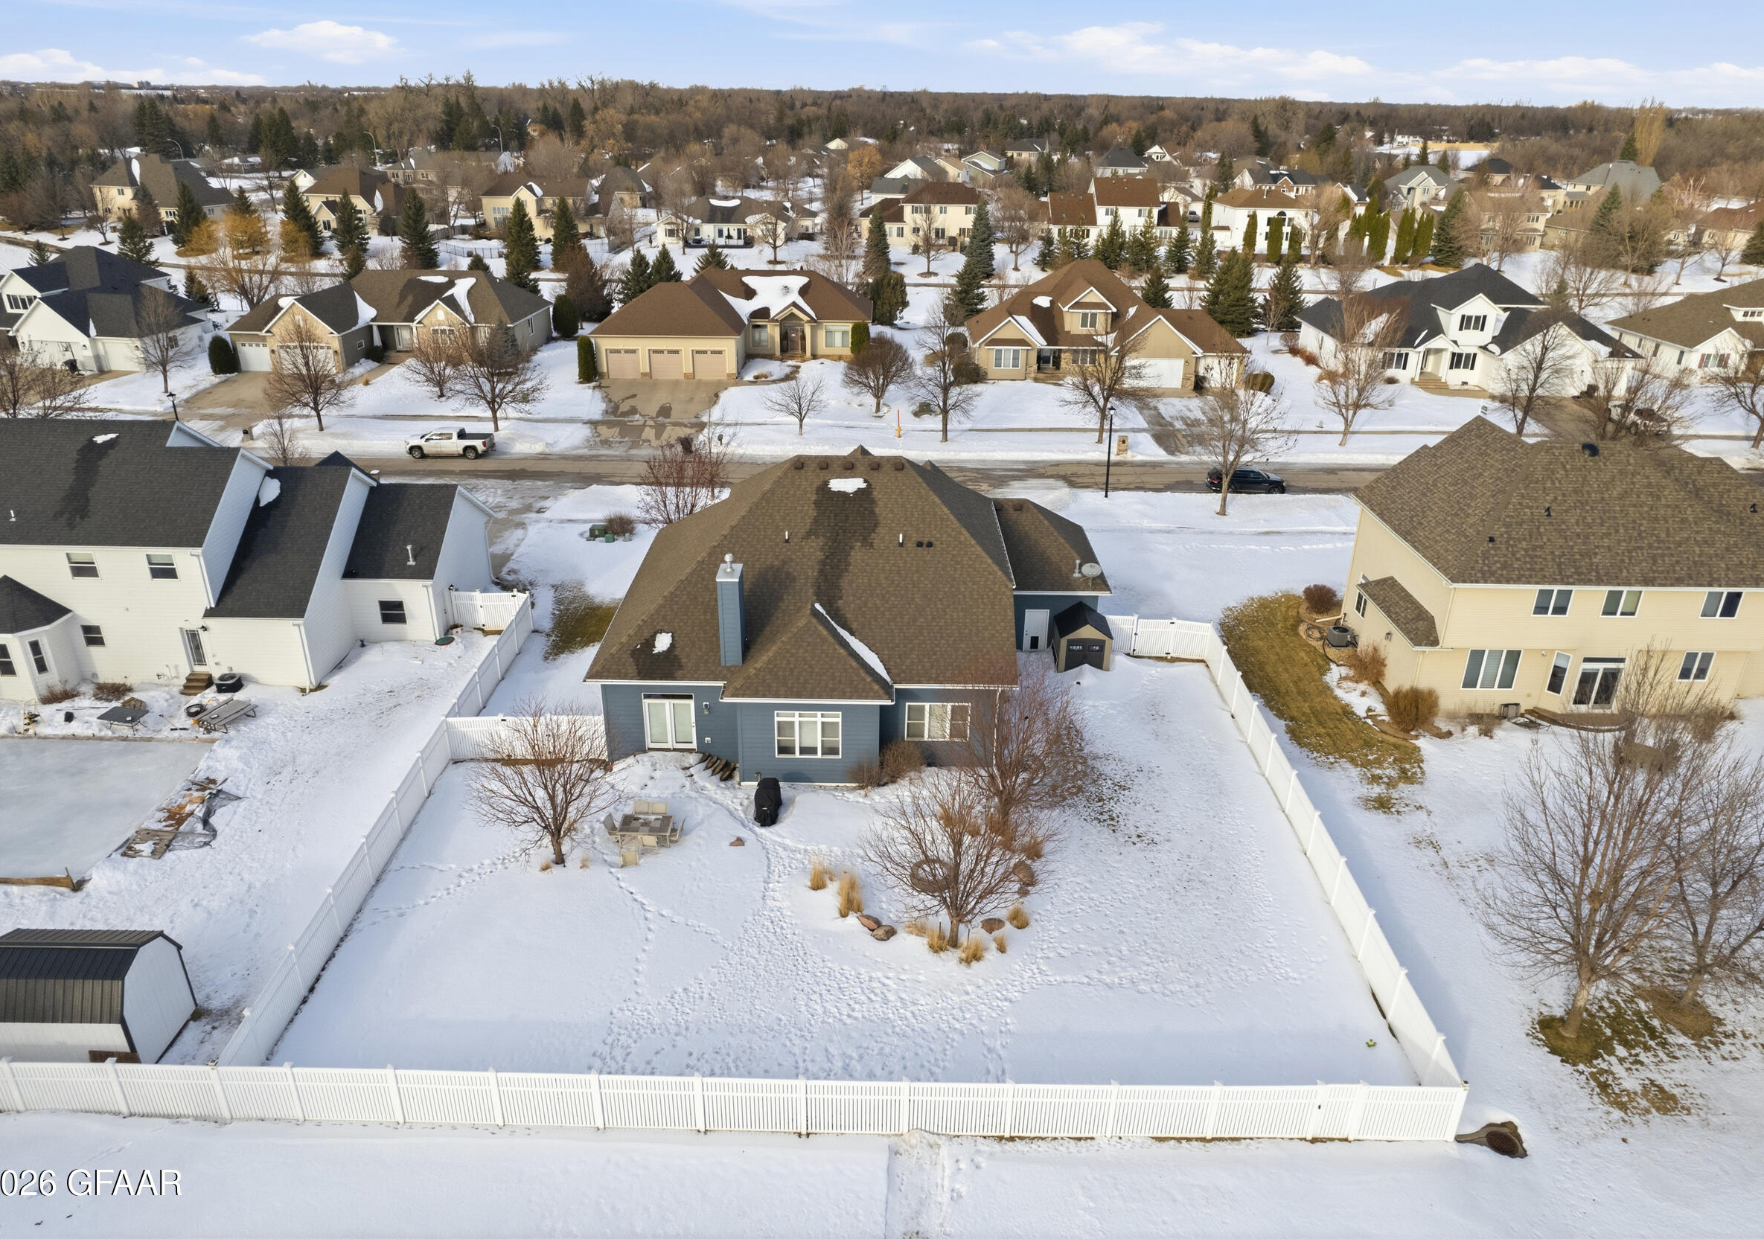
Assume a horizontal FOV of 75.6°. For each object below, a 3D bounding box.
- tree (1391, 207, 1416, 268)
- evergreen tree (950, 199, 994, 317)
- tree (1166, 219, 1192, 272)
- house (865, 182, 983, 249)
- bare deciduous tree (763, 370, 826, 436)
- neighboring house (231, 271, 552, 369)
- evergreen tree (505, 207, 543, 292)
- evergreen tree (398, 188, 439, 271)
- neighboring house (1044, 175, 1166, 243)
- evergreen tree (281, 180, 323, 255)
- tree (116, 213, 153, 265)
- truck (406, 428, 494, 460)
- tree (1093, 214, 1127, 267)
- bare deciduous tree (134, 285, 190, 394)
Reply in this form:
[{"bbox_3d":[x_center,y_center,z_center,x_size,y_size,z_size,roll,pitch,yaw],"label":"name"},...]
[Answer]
[{"bbox_3d":[78.144,-57.184,169.737,2.600,8.000,2.520,1,25,0],"label":"tree"},{"bbox_3d":[10.031,-40.542,126.697,4.800,12.500,4.800,1,25,0],"label":"evergreen tree"},{"bbox_3d":[41.470,-51.860,157.670,3.800,7.040,3.800,1,25,0],"label":"tree"},{"bbox_3d":[6.110,-68.125,189.700,20.000,9.100,15.500,1,25,0],"label":"house"},{"bbox_3d":[-5.974,-15.523,81.382,4.400,4.750,4.270,1,25,0],"label":"bare deciduous tree"},{"bbox_3d":[-44.397,-27.937,104.434,23.200,6.800,18.000,1,25,0],"label":"neighboring house"},{"bbox_3d":[-46.016,-48.385,145.094,4.639,9.758,4.639,1,25,0],"label":"evergreen tree"},{"bbox_3d":[-62.830,-52.905,153.775,5.310,10.206,5.310,1,25,0],"label":"evergreen tree"},{"bbox_3d":[36.853,-68.522,190.410,19.600,10.100,12.000,1,25,0],"label":"neighboring house"},{"bbox_3d":[-83.273,-57.211,161.998,5.700,10.300,5.530,1,25,0],"label":"evergreen tree"},{"bbox_3d":[-99.645,-50.672,151.555,5.000,7.200,5.000,1,25,0],"label":"tree"},{"bbox_3d":[-29.892,-12.307,78.598,5.850,1.930,2.050,1,25,0],"label":"truck"},{"bbox_3d":[32.696,-54.248,162.589,4.800,7.500,4.660,1,25,0],"label":"tree"},{"bbox_3d":[-57.166,-22.136,90.087,4.378,8.400,4.378,1,25,0],"label":"bare deciduous tree"}]

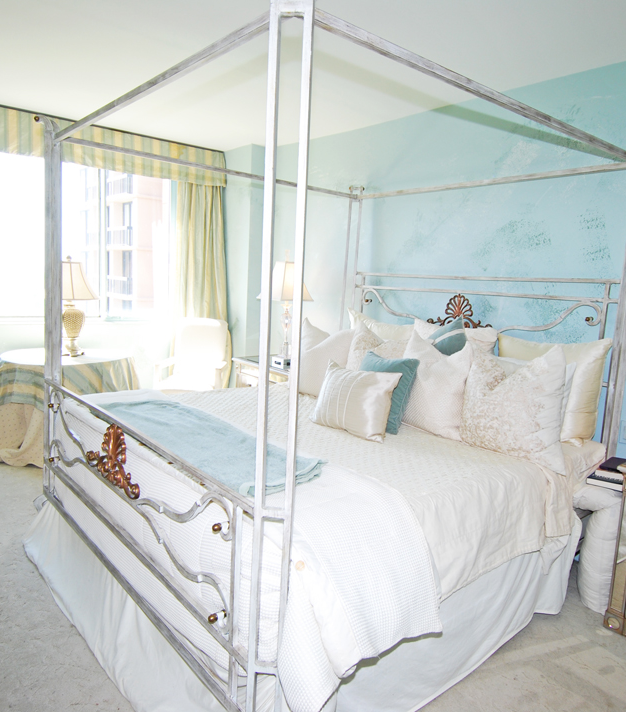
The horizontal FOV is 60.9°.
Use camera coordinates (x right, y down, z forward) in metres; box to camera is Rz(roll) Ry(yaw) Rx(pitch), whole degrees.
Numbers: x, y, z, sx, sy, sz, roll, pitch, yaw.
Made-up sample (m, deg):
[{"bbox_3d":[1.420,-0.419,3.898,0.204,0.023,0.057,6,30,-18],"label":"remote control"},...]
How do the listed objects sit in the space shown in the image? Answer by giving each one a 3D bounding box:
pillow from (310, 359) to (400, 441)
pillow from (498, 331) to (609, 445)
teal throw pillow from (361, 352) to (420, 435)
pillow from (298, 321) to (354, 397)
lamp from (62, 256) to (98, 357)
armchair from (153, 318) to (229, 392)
[{"bbox_3d":[0.238,0.209,2.726,0.510,0.360,0.150,10,-11,42],"label":"pillow"},{"bbox_3d":[1.239,0.154,2.874,0.190,0.540,0.620,15,-3,-42],"label":"pillow"},{"bbox_3d":[0.406,0.183,2.818,0.150,0.410,0.400,22,-7,-42],"label":"teal throw pillow"},{"bbox_3d":[0.105,0.021,3.537,0.180,0.520,0.520,19,-5,-42],"label":"pillow"},{"bbox_3d":[-2.041,-0.421,4.530,0.440,0.830,0.440,-4,10,-41],"label":"lamp"},{"bbox_3d":[-1.145,0.204,4.980,0.640,1.000,0.720,3,7,3],"label":"armchair"}]

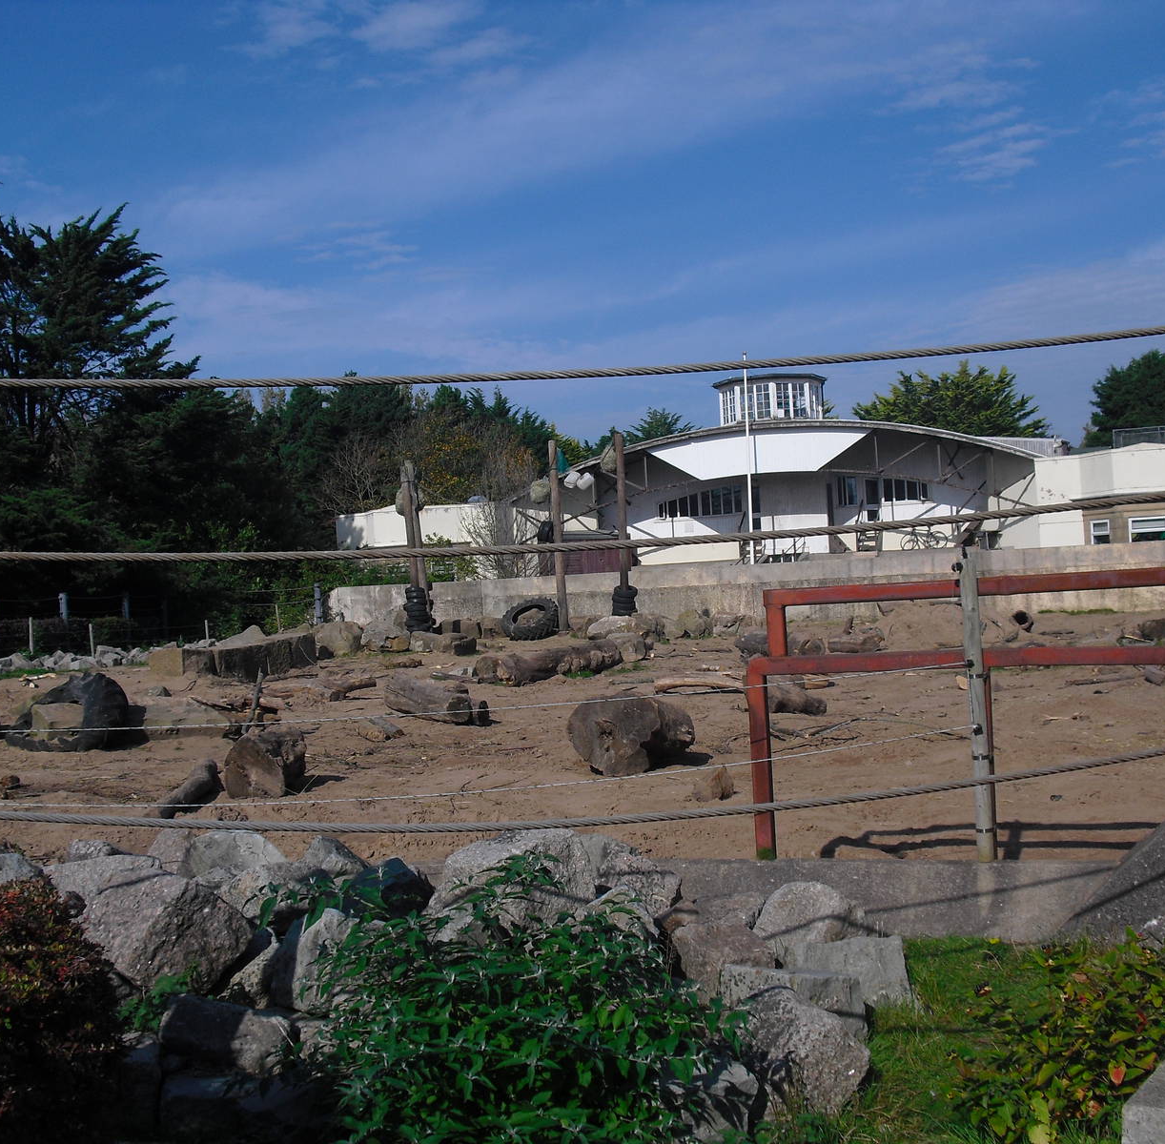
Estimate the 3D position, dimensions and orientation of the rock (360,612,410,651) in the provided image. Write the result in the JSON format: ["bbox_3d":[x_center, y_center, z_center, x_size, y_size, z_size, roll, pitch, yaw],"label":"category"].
[{"bbox_3d":[-3.698,1.112,29.773,0.920,0.760,0.800,-3,1,-7],"label":"rock"}]

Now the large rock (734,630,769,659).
[{"bbox_3d":[2.954,1.245,27.400,0.650,0.470,0.600,-3,1,0],"label":"large rock"}]

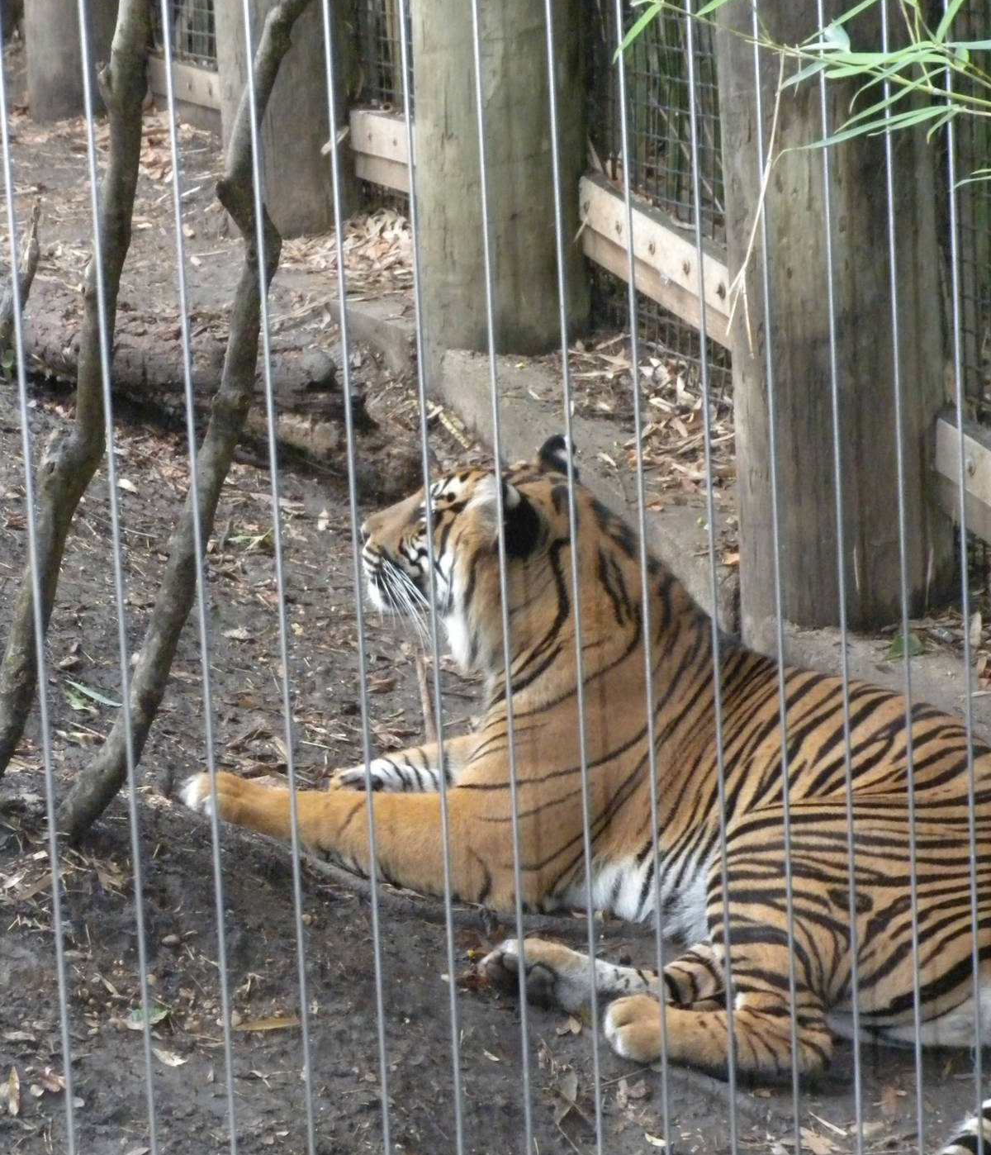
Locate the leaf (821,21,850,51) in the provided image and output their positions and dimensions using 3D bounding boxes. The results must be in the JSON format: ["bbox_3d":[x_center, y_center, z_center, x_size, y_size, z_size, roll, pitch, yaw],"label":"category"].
[{"bbox_3d":[0.221,-0.352,2.950,0.019,0.018,0.012,-3,12,1],"label":"leaf"}]

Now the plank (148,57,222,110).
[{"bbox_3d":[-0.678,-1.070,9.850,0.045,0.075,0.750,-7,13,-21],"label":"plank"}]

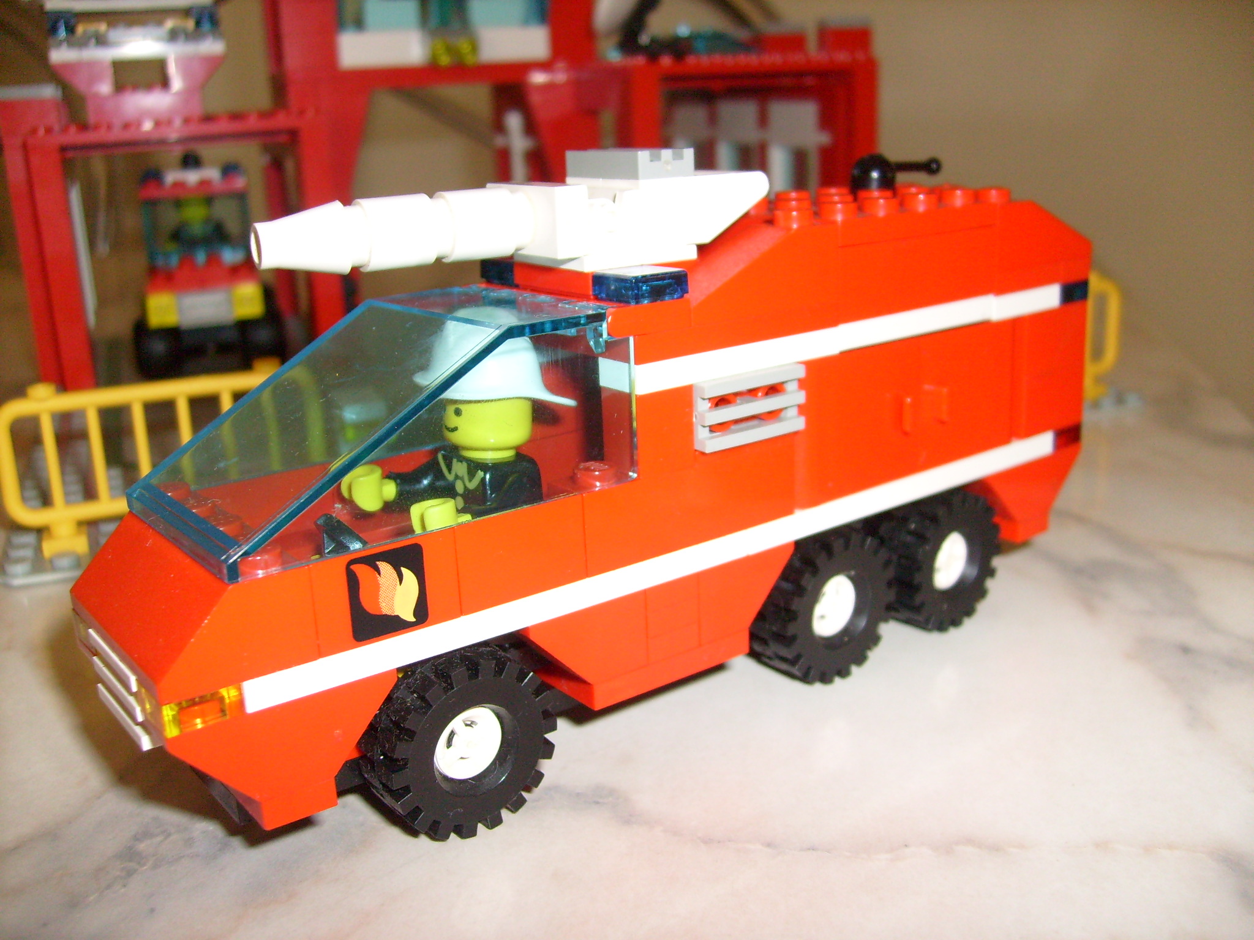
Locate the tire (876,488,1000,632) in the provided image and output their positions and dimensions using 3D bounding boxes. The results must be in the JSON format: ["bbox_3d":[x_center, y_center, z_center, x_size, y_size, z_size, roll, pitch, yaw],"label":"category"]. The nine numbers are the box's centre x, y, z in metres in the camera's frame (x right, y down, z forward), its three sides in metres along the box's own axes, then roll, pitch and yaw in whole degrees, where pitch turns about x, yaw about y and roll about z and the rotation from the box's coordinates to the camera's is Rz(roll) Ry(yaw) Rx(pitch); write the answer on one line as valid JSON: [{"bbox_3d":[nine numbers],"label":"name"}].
[{"bbox_3d":[0.045,0.012,0.184,0.021,0.021,0.009,-14,20,-35],"label":"tire"}]

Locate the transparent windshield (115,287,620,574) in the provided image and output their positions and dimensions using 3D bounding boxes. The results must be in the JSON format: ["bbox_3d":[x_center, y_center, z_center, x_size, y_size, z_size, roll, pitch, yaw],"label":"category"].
[{"bbox_3d":[-0.027,-0.006,0.139,0.048,0.019,0.032,-14,20,-35],"label":"transparent windshield"}]

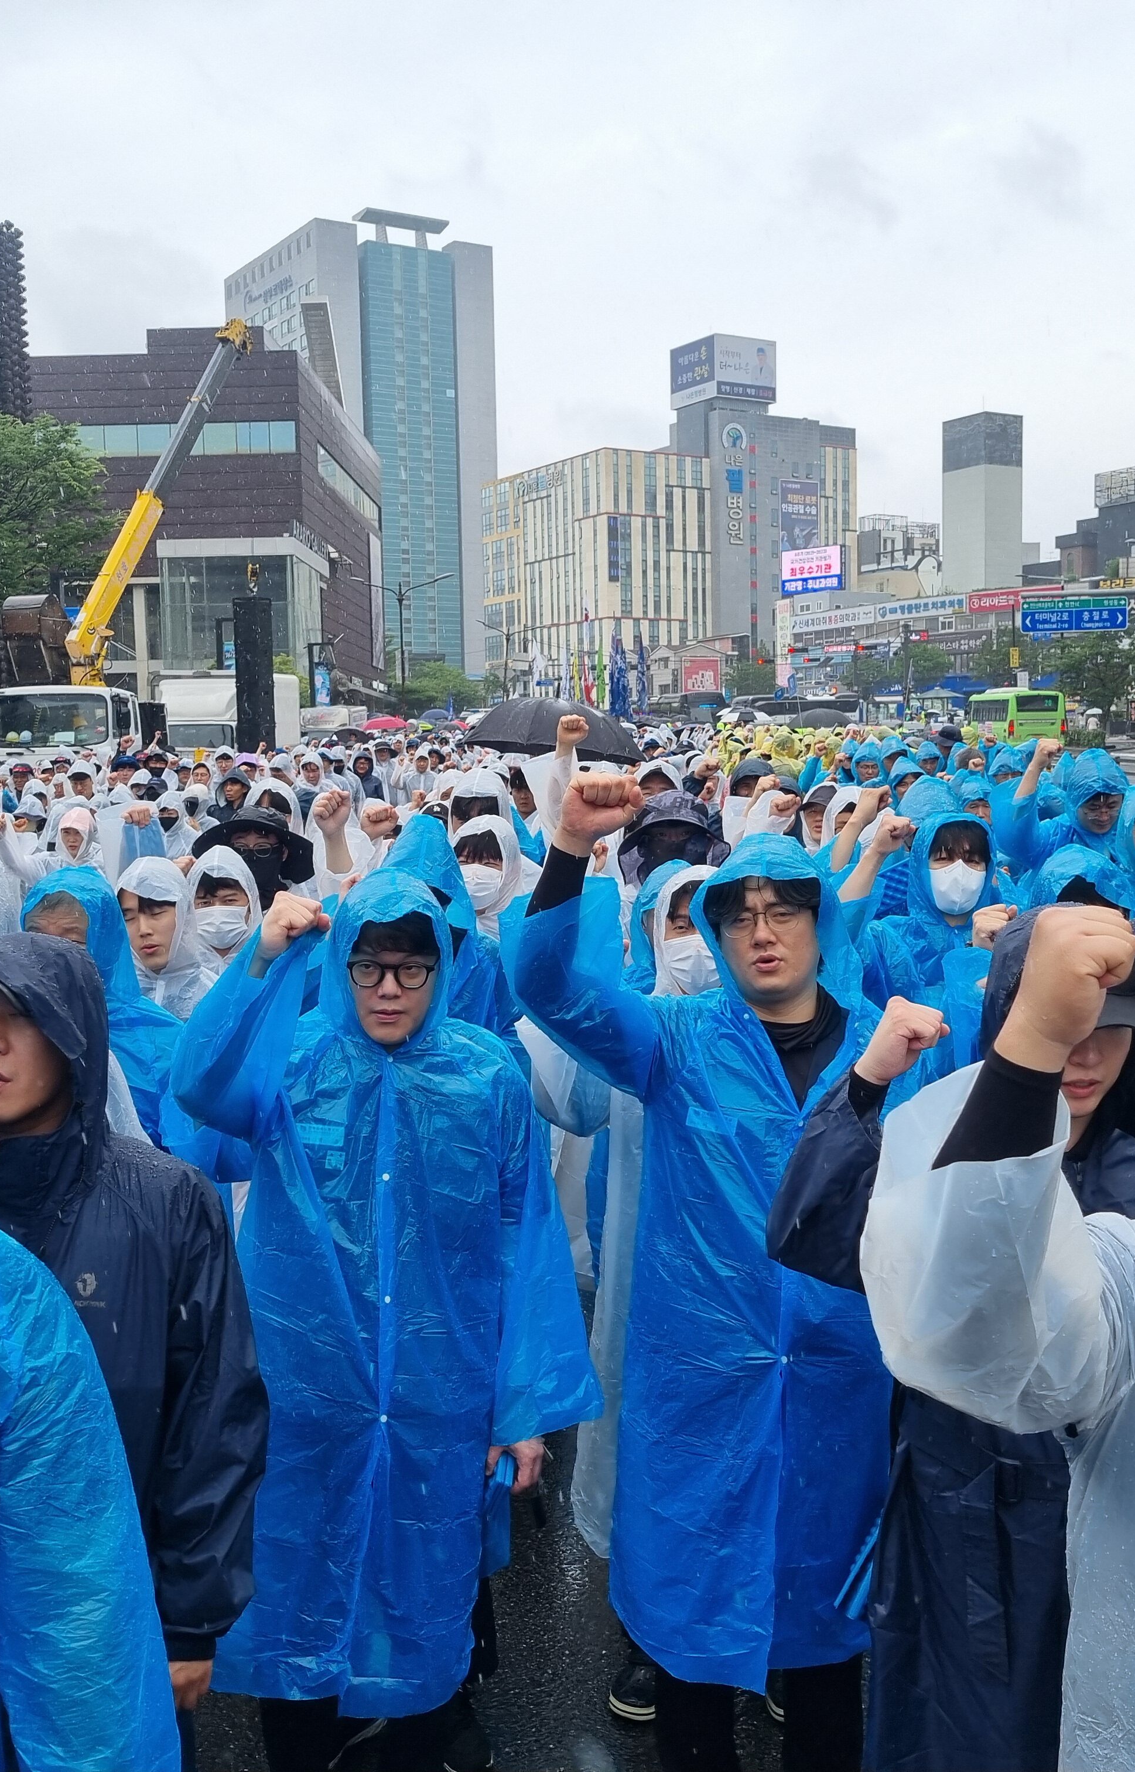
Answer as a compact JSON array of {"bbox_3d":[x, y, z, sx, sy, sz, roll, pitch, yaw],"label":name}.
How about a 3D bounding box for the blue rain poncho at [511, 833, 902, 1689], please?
[{"bbox_3d":[0.230,0.561,2.780,0.620,1.290,0.480,-2,5,-6],"label":"blue rain poncho"}]

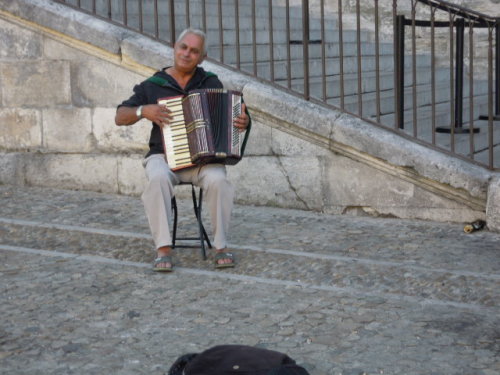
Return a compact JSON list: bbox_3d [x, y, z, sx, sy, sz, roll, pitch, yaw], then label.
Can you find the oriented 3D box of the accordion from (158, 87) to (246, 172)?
[{"bbox_3d":[-0.258,-0.320,6.900,0.465,0.430,0.220,-5,-3,-1],"label":"accordion"}]

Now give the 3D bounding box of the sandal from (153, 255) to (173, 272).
[{"bbox_3d":[-0.465,0.391,6.800,0.110,0.085,0.280,-2,7,0],"label":"sandal"}]

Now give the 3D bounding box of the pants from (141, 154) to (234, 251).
[{"bbox_3d":[-0.360,0.045,7.000,0.500,0.530,0.600,-2,7,-5],"label":"pants"}]

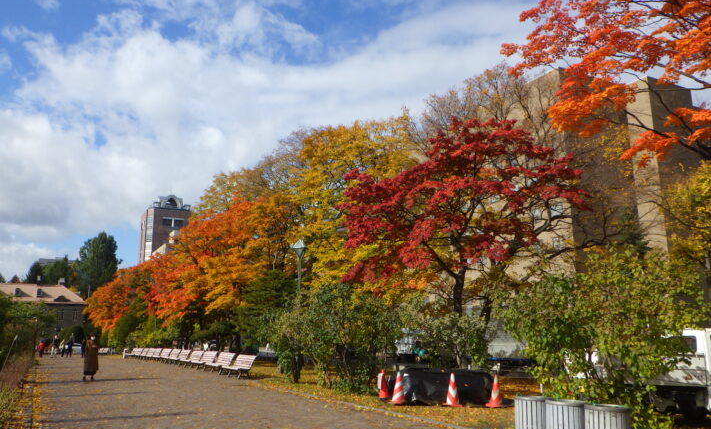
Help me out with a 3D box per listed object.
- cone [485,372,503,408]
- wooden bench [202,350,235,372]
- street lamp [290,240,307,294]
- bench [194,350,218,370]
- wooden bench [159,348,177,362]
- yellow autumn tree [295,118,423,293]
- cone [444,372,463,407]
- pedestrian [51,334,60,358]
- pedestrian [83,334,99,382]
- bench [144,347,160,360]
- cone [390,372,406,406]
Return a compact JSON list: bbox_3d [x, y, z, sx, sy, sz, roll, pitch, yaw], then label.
[{"bbox_3d":[3.074,3.912,12.813,0.380,0.700,0.380,0,-12,0],"label":"cone"},{"bbox_3d":[-5.750,6.356,24.525,0.700,0.820,2.050,6,-14,-28],"label":"wooden bench"},{"bbox_3d":[-2.010,3.379,20.751,0.480,5.018,0.480,6,-14,-28],"label":"street lamp"},{"bbox_3d":[-6.711,6.371,25.238,0.750,0.770,1.950,6,-13,-28],"label":"bench"},{"bbox_3d":[-10.816,7.933,32.660,0.750,0.770,1.950,6,-13,-28],"label":"wooden bench"},{"bbox_3d":[0.047,1.218,27.346,7.000,12.053,7.000,0,-12,0],"label":"yellow autumn tree"},{"bbox_3d":[2.119,3.814,12.542,0.380,0.700,0.380,0,-12,0],"label":"cone"},{"bbox_3d":[-22.758,10.029,43.764,0.500,1.660,0.600,-12,-17,44],"label":"pedestrian"},{"bbox_3d":[-9.182,4.968,20.073,0.420,1.610,0.500,-10,-15,40],"label":"pedestrian"},{"bbox_3d":[-12.681,8.643,36.033,0.750,0.770,1.950,6,-13,-28],"label":"bench"},{"bbox_3d":[0.928,3.848,12.786,0.380,0.700,0.380,0,-12,0],"label":"cone"}]

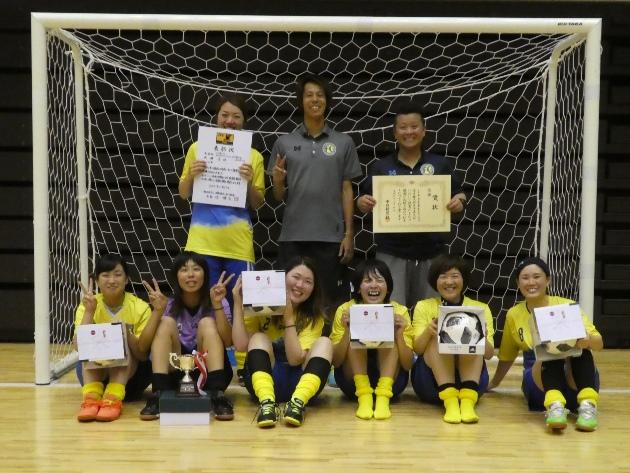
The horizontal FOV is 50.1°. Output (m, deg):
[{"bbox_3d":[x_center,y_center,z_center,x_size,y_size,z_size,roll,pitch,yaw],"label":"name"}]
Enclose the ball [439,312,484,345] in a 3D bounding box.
[{"bbox_3d":[0.731,0.479,3.360,0.215,0.215,0.215,1,3,0],"label":"ball"}]

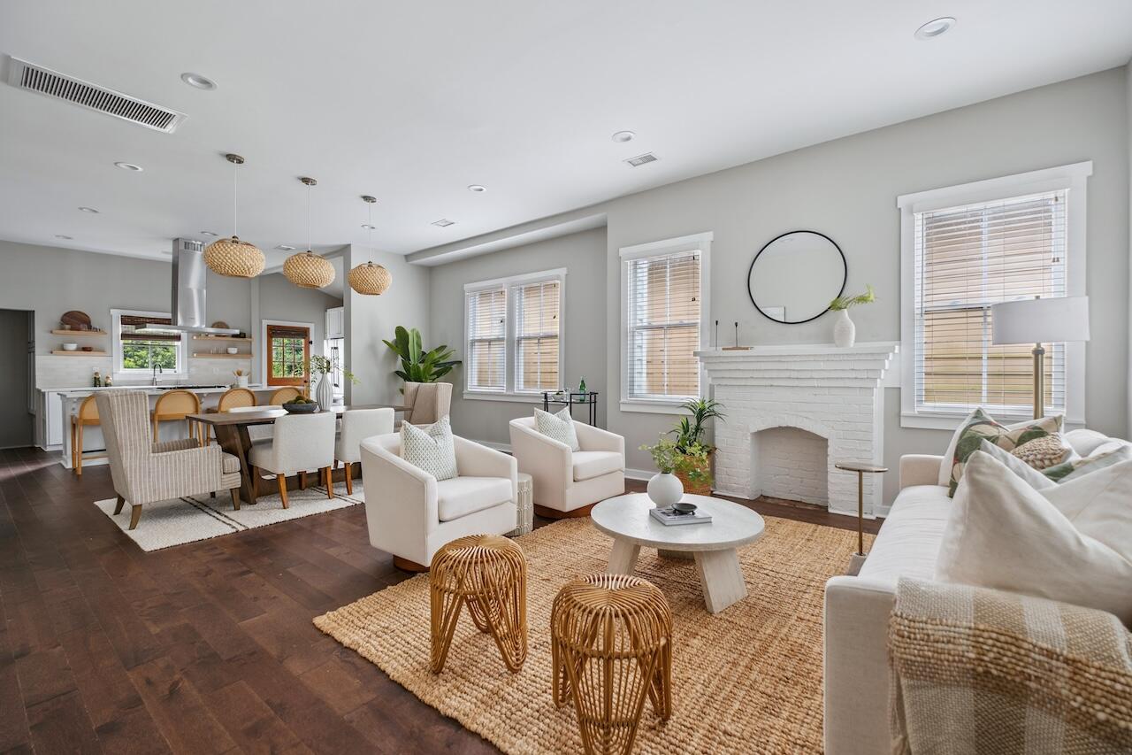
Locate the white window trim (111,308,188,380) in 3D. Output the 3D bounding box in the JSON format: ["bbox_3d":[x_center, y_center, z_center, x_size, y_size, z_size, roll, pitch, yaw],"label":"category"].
[{"bbox_3d":[-7.292,-0.555,8.317,0.080,1.186,1.051,0,1,38],"label":"white window trim"}]

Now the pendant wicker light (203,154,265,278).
[{"bbox_3d":[-2.978,-1.443,4.258,0.457,1.062,0.457,0,1,38],"label":"pendant wicker light"}]

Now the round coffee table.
[{"bbox_3d":[0.601,0.935,2.603,0.920,0.385,0.920,0,1,0],"label":"round coffee table"}]

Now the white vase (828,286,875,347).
[{"bbox_3d":[2.284,-0.496,3.788,0.340,0.520,0.200,0,1,38],"label":"white vase"}]

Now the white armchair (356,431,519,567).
[{"bbox_3d":[-0.848,0.765,3.176,0.780,0.725,0.780,0,1,36],"label":"white armchair"}]

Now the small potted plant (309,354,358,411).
[{"bbox_3d":[-2.433,0.060,4.924,0.500,0.600,0.420,0,1,-26],"label":"small potted plant"}]

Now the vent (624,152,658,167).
[{"bbox_3d":[0.692,-1.968,4.299,0.290,0.020,0.190,0,1,38],"label":"vent"}]

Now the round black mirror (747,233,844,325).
[{"bbox_3d":[1.993,-0.865,4.105,0.793,0.793,0.030,0,1,38],"label":"round black mirror"}]

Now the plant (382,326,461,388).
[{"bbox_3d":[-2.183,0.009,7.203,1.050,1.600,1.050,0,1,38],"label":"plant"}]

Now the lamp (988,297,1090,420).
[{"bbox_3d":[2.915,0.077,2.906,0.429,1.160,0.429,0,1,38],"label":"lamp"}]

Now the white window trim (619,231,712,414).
[{"bbox_3d":[1.018,-0.529,4.948,1.047,1.812,0.100,0,1,38],"label":"white window trim"}]

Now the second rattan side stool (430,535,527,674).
[{"bbox_3d":[-0.348,0.899,1.897,0.385,0.458,0.385,0,1,0],"label":"second rattan side stool"}]

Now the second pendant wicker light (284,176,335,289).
[{"bbox_3d":[-2.584,-1.442,4.749,0.457,1.076,0.457,0,1,38],"label":"second pendant wicker light"}]

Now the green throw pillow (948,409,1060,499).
[{"bbox_3d":[2.159,0.415,2.336,0.170,0.505,0.505,16,2,6],"label":"green throw pillow"}]

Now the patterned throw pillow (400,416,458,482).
[{"bbox_3d":[-0.931,0.486,3.207,0.160,0.420,0.420,-20,-11,36],"label":"patterned throw pillow"}]

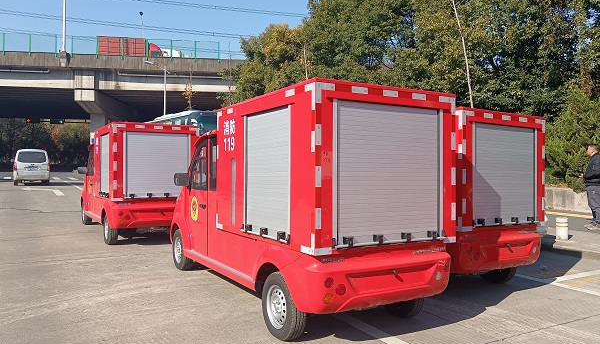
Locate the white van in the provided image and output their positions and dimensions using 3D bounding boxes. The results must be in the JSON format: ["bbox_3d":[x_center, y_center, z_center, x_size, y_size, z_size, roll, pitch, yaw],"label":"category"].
[{"bbox_3d":[-15.050,-0.240,26.300,1.700,1.900,4.500,0,0,-29],"label":"white van"}]

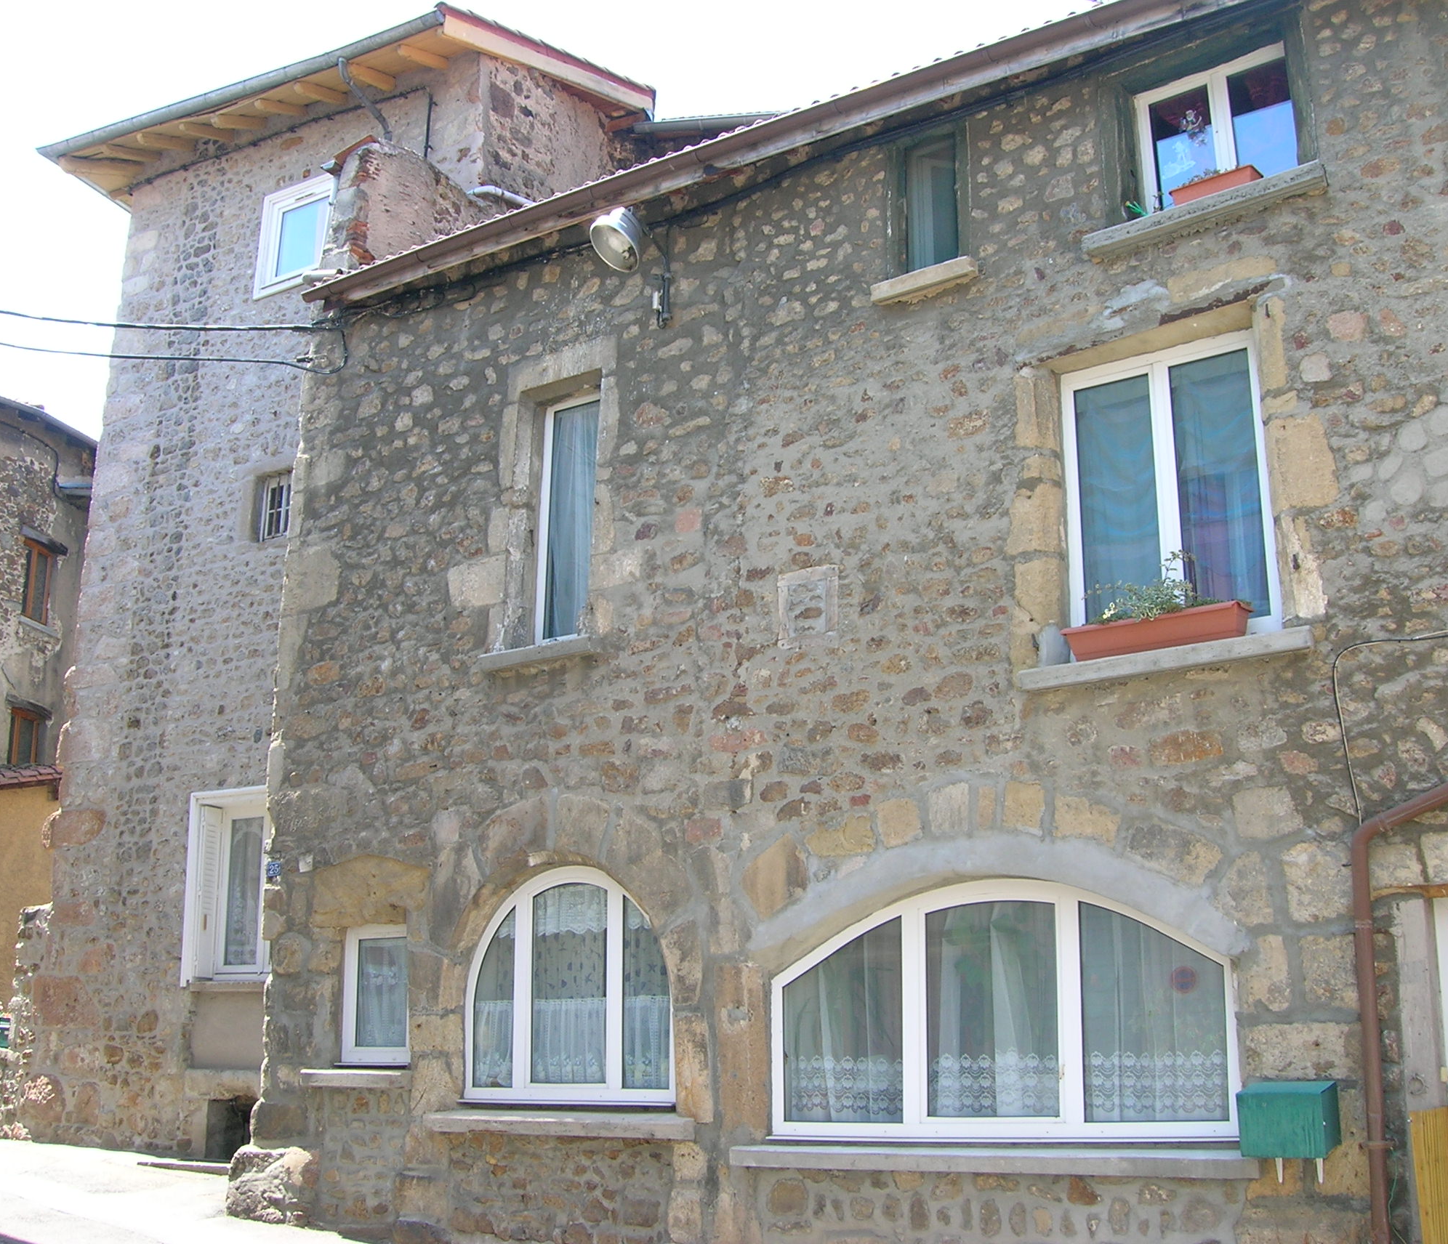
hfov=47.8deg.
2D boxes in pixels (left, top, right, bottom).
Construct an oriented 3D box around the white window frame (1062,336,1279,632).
[{"bbox_3d":[2.456,-0.679,8.979,1.129,1.747,0.100,-10,-20,31],"label":"white window frame"}]

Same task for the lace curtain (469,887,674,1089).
[{"bbox_3d":[-1.096,2.560,11.503,1.800,1.380,0.080,-11,-20,33],"label":"lace curtain"}]

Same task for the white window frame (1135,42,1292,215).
[{"bbox_3d":[2.861,-2.773,9.387,0.919,0.916,0.100,-10,-20,31],"label":"white window frame"}]

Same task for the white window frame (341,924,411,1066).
[{"bbox_3d":[-2.561,2.803,12.302,0.800,1.020,0.080,-11,-20,33],"label":"white window frame"}]

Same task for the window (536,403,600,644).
[{"bbox_3d":[-1.071,-0.817,12.602,0.840,1.960,0.090,-11,-20,33],"label":"window"}]

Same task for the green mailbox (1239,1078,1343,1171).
[{"bbox_3d":[2.587,2.277,7.479,0.374,0.320,0.284,-10,-20,31],"label":"green mailbox"}]

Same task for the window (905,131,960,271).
[{"bbox_3d":[1.353,-2.620,10.330,0.400,0.950,0.100,-10,-20,31],"label":"window"}]

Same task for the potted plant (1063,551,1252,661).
[{"bbox_3d":[2.496,-0.091,9.443,1.050,0.560,0.260,-11,-20,33],"label":"potted plant"}]

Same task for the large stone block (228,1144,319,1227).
[{"bbox_3d":[-2.982,3.723,10.805,0.470,0.510,0.380,-10,-20,31],"label":"large stone block"}]

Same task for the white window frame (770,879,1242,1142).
[{"bbox_3d":[1.410,2.085,8.777,2.649,1.358,0.100,-10,-20,31],"label":"white window frame"}]

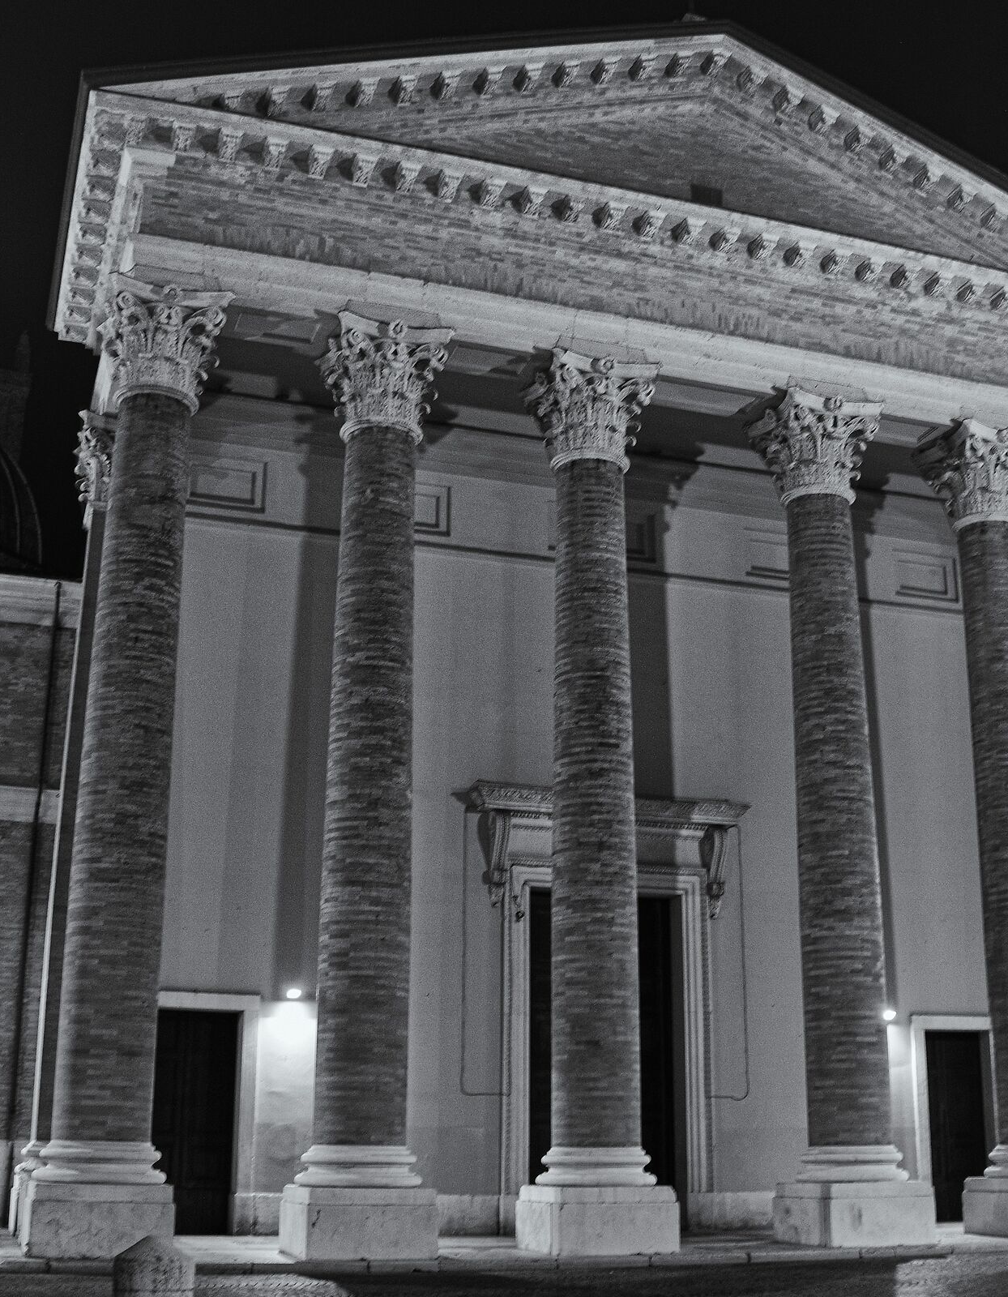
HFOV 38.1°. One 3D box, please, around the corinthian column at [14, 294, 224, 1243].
[{"bbox_3d":[-4.897,1.249,19.359,1.689,12.646,1.689,6,-19,-17],"label":"corinthian column"}]

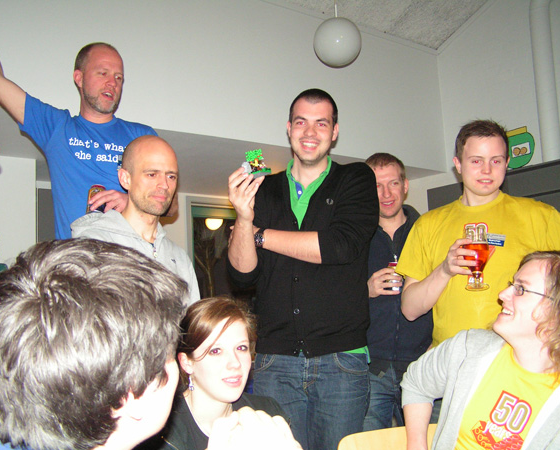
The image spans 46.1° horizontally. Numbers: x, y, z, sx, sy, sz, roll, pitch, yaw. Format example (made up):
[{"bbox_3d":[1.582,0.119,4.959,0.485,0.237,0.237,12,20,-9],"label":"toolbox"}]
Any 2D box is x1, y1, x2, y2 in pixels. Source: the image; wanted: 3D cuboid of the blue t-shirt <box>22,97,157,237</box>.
[{"bbox_3d":[-0.634,-0.083,2.240,0.530,0.680,0.330,0,-7,-23],"label":"blue t-shirt"}]

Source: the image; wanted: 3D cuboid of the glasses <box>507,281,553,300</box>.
[{"bbox_3d":[0.651,0.179,1.650,0.142,0.042,0.137,17,7,-8],"label":"glasses"}]

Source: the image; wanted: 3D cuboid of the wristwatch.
[{"bbox_3d":[-0.056,0.041,1.980,0.043,0.062,0.053,10,0,25],"label":"wristwatch"}]

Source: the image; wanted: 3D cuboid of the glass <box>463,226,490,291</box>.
[{"bbox_3d":[0.552,0.091,1.850,0.075,0.175,0.075,-3,-16,18],"label":"glass"}]

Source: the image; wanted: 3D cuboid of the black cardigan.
[{"bbox_3d":[0.072,0.113,2.100,0.480,0.630,0.350,-5,-7,17],"label":"black cardigan"}]

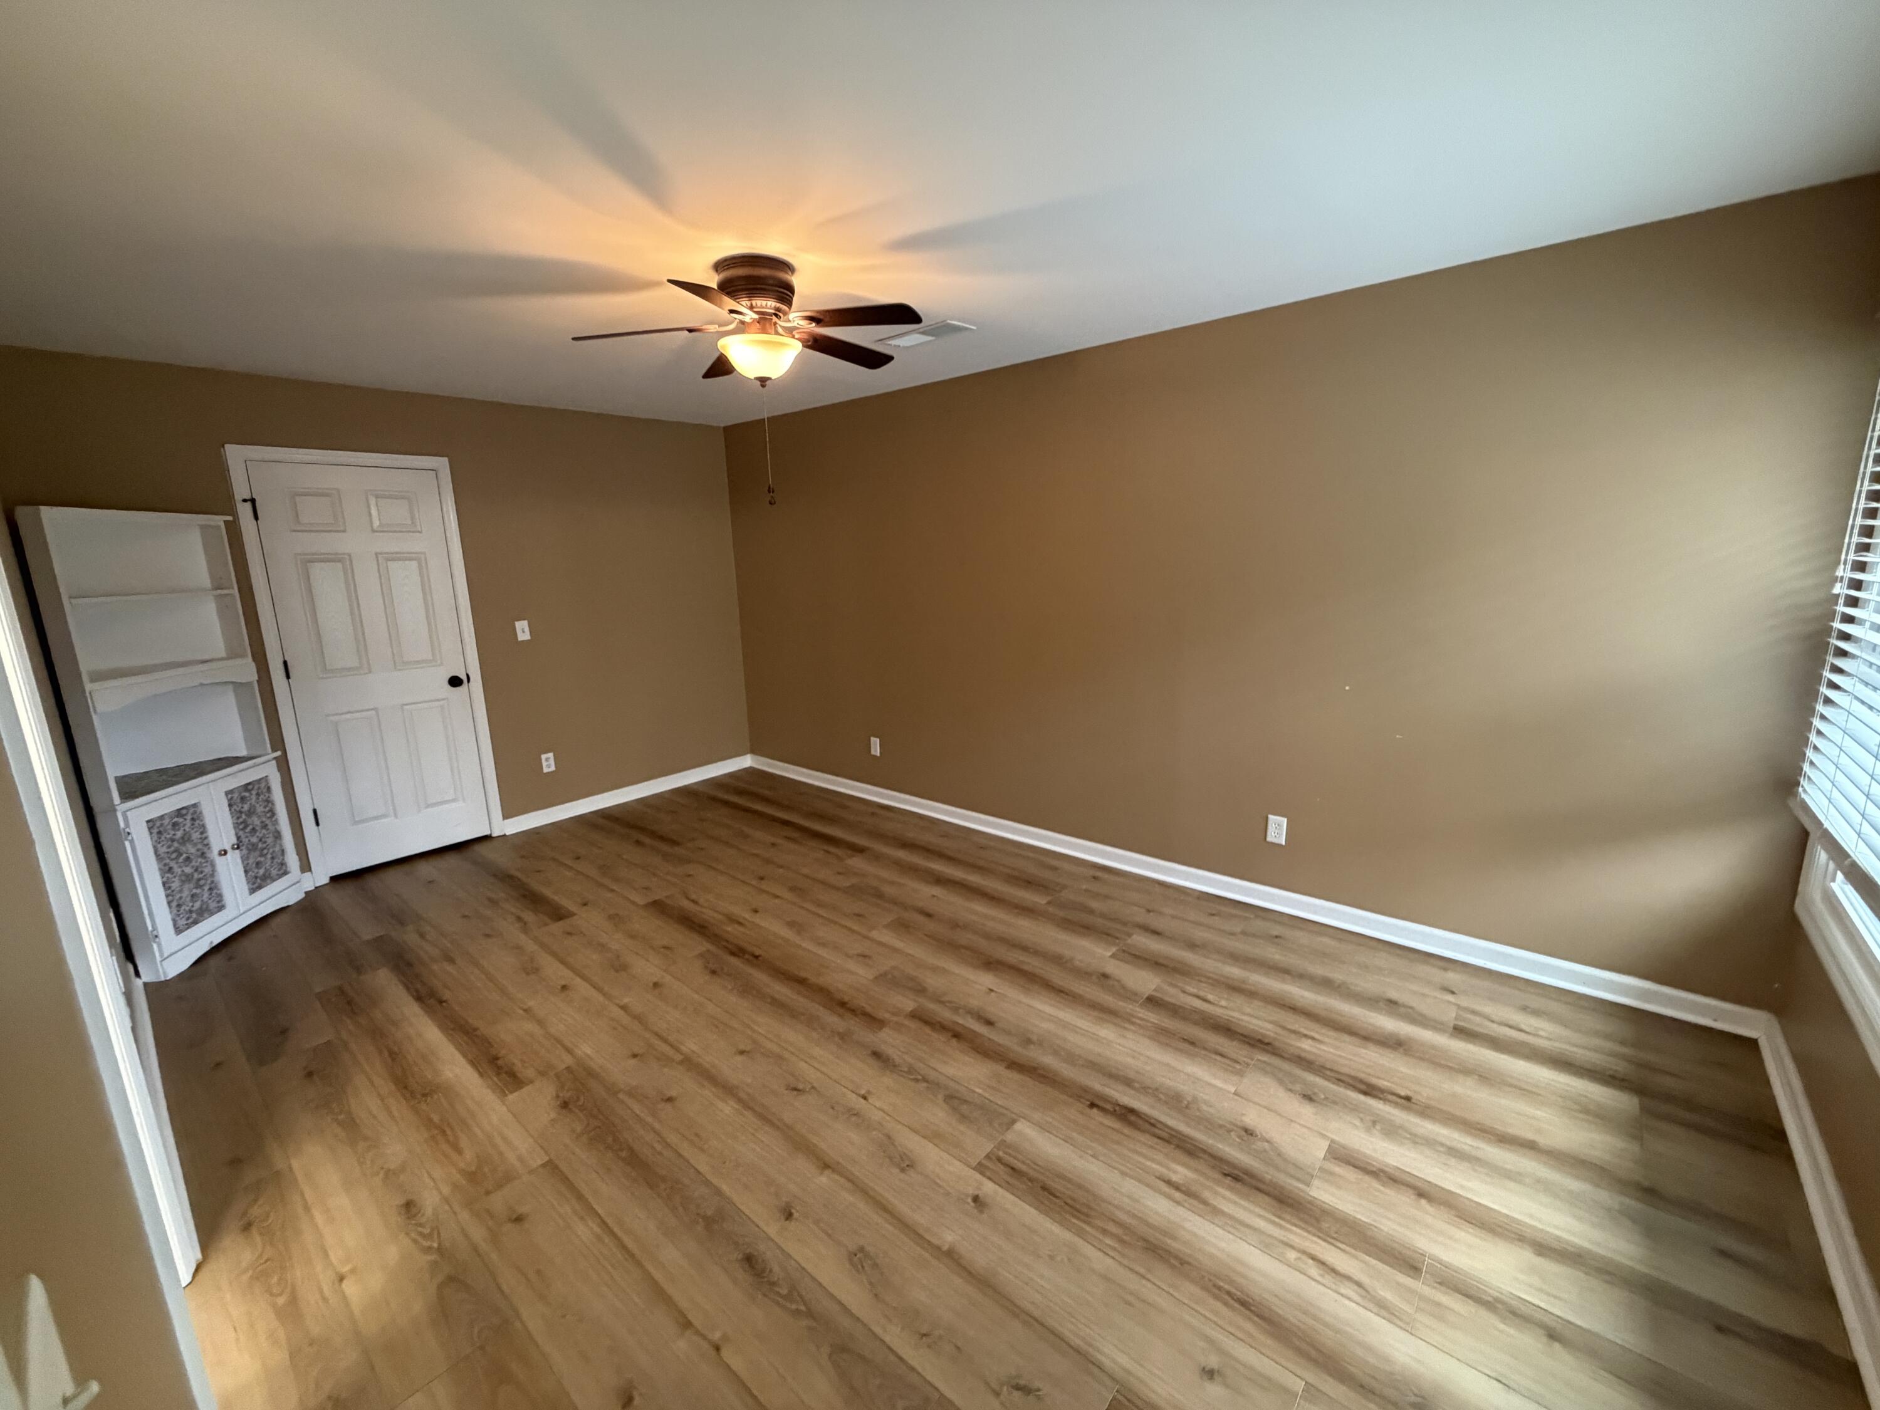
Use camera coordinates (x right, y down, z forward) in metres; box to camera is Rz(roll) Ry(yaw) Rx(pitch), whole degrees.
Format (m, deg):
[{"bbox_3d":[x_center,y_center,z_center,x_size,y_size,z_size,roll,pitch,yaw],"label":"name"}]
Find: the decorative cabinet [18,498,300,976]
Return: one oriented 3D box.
[{"bbox_3d":[-3.319,0.136,3.143,0.484,1.795,0.765,-3,11,-4],"label":"decorative cabinet"}]

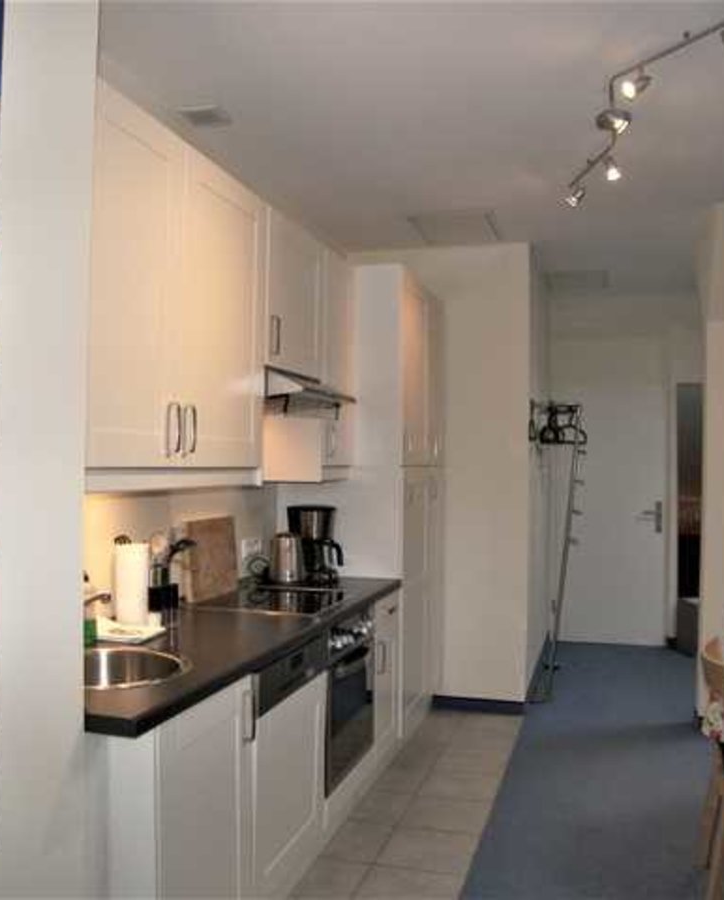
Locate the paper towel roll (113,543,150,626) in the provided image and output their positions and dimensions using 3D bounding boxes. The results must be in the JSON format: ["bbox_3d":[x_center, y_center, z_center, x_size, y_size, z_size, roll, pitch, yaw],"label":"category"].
[{"bbox_3d":[-0.738,0.430,2.679,0.110,0.254,0.110,0,-1,0],"label":"paper towel roll"}]

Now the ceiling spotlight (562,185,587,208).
[{"bbox_3d":[0.912,-1.084,3.551,0.090,0.085,0.070,-32,5,-9],"label":"ceiling spotlight"}]

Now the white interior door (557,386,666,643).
[{"bbox_3d":[1.989,0.517,6.585,0.820,2.020,0.060,0,-1,14],"label":"white interior door"}]

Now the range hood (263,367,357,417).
[{"bbox_3d":[-0.360,-0.234,3.315,0.522,0.120,0.600,0,-1,18],"label":"range hood"}]

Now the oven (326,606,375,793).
[{"bbox_3d":[-0.287,0.930,3.265,0.570,0.590,0.595,0,-1,18],"label":"oven"}]

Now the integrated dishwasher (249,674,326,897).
[{"bbox_3d":[-0.501,1.003,2.608,0.608,0.550,0.615,0,-1,17],"label":"integrated dishwasher"}]

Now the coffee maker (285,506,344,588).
[{"bbox_3d":[-0.217,0.412,3.769,0.232,0.332,0.180,0,-1,17],"label":"coffee maker"}]

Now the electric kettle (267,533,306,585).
[{"bbox_3d":[-0.328,0.467,3.661,0.155,0.217,0.190,0,-1,17],"label":"electric kettle"}]

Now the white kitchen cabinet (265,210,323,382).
[{"bbox_3d":[-0.427,-0.593,3.342,0.375,0.577,0.600,0,-1,18],"label":"white kitchen cabinet"}]

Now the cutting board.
[{"bbox_3d":[-0.608,0.433,3.357,0.035,0.320,0.360,-4,-2,18],"label":"cutting board"}]

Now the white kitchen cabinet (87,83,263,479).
[{"bbox_3d":[-0.685,-0.413,2.533,0.375,0.964,1.090,0,-1,18],"label":"white kitchen cabinet"}]

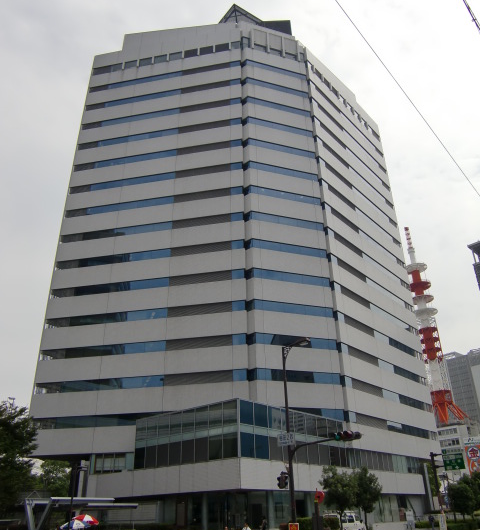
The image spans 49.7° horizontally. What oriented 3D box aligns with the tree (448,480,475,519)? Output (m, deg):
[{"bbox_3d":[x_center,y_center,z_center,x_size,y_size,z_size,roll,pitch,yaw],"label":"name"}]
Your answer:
[{"bbox_3d":[25.551,27.626,59.718,2.986,5.320,2.986,-1,-27,0],"label":"tree"}]

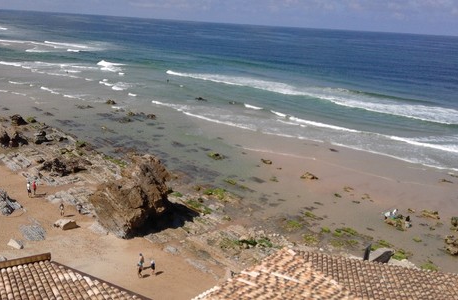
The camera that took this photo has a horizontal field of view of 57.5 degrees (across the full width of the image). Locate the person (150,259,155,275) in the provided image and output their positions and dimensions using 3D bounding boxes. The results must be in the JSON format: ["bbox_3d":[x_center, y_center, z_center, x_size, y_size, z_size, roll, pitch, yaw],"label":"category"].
[{"bbox_3d":[-6.043,9.337,33.266,0.460,1.480,0.360,13,19,28],"label":"person"}]

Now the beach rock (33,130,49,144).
[{"bbox_3d":[-29.801,-1.960,66.389,1.870,1.700,1.490,-5,19,-25],"label":"beach rock"}]

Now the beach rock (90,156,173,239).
[{"bbox_3d":[-9.766,3.979,42.005,6.900,6.200,6.900,-12,22,-40],"label":"beach rock"}]

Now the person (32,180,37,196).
[{"bbox_3d":[-21.613,4.305,46.412,0.500,1.700,0.380,-2,18,-17],"label":"person"}]

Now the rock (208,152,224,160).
[{"bbox_3d":[-2.083,1.022,66.166,2.370,0.590,1.900,3,17,-1],"label":"rock"}]

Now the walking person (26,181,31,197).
[{"bbox_3d":[-22.020,4.401,45.950,0.520,1.740,0.380,-2,18,-17],"label":"walking person"}]

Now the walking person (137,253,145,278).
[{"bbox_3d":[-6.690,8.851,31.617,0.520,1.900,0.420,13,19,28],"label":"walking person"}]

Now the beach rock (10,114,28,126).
[{"bbox_3d":[-38.380,-5.425,76.304,2.700,1.580,2.160,-5,19,-25],"label":"beach rock"}]

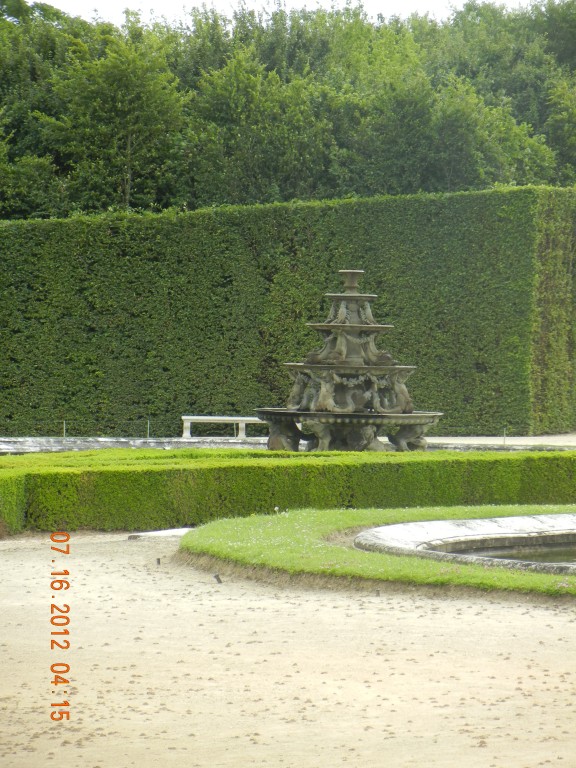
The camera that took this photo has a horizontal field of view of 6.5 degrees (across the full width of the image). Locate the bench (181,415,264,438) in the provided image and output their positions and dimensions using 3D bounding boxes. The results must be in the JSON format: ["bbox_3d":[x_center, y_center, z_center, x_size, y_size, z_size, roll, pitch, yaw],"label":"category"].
[{"bbox_3d":[-0.999,0.966,111.500,2.630,0.484,0.450,1,1,-5],"label":"bench"}]

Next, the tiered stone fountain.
[{"bbox_3d":[1.265,-0.349,103.000,3.850,3.920,3.850,1,1,0],"label":"tiered stone fountain"}]

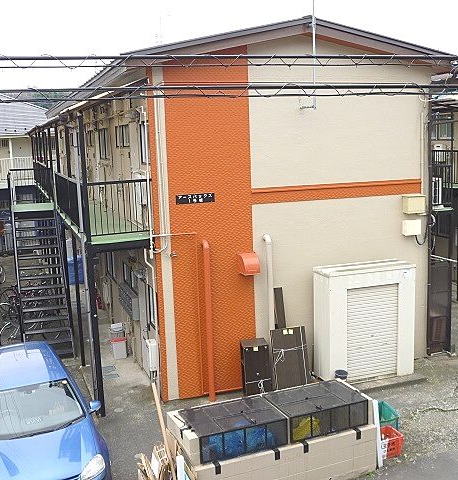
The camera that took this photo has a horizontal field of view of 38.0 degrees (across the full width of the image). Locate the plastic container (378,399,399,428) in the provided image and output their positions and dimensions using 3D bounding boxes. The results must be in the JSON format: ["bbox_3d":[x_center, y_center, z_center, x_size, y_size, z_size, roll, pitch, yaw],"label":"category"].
[{"bbox_3d":[2.336,2.854,10.462,0.450,0.330,0.620,-4,9,-13],"label":"plastic container"}]

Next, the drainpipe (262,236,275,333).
[{"bbox_3d":[0.756,1.320,12.288,0.105,2.920,0.200,-5,9,-18],"label":"drainpipe"}]

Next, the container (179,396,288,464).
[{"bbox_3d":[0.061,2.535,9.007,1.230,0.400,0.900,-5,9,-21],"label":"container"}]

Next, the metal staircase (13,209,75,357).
[{"bbox_3d":[-4.416,0.935,15.733,1.030,3.000,3.300,-5,9,-18],"label":"metal staircase"}]

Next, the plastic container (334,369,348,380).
[{"bbox_3d":[2.030,2.554,12.063,0.240,0.270,0.240,-5,9,-18],"label":"plastic container"}]

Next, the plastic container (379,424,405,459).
[{"bbox_3d":[2.440,3.205,10.498,0.480,0.320,0.380,-6,9,-22],"label":"plastic container"}]

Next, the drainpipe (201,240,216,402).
[{"bbox_3d":[-0.382,1.433,11.908,0.105,2.890,0.200,-5,9,-18],"label":"drainpipe"}]

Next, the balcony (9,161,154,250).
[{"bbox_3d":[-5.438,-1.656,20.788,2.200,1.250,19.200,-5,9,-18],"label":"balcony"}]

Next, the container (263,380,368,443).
[{"bbox_3d":[1.349,2.633,10.257,1.320,0.450,0.940,-6,9,-22],"label":"container"}]

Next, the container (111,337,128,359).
[{"bbox_3d":[-2.544,2.512,15.413,0.370,0.440,0.320,-5,9,-18],"label":"container"}]

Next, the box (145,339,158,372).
[{"bbox_3d":[-1.429,2.149,12.368,0.140,0.530,0.320,-5,9,-18],"label":"box"}]

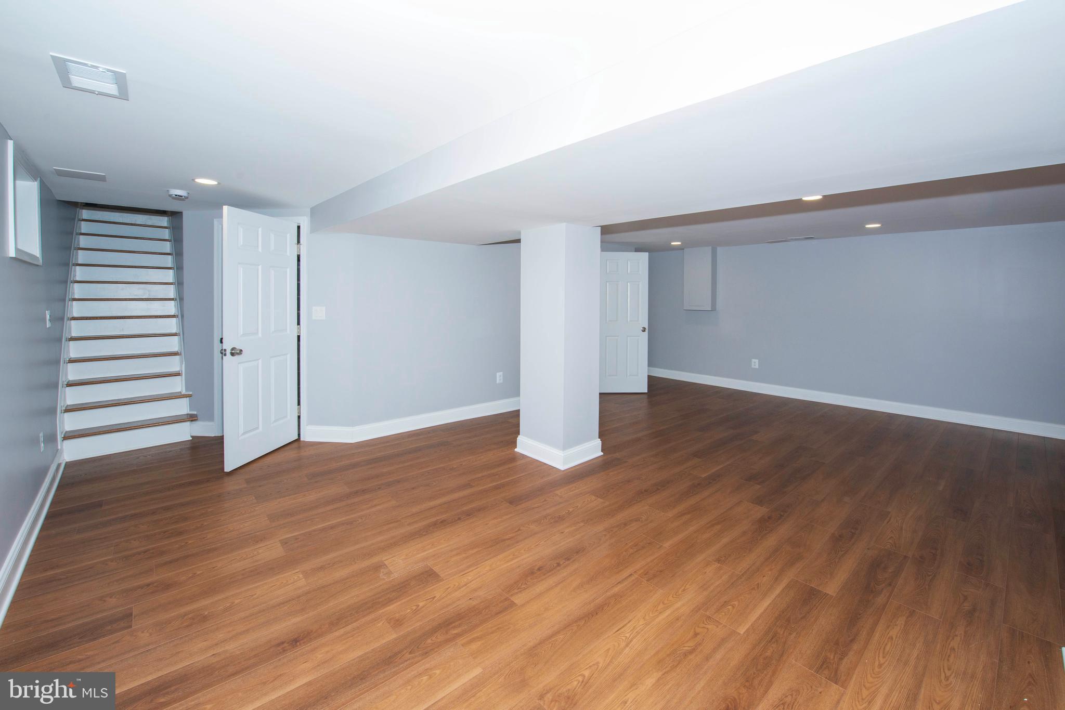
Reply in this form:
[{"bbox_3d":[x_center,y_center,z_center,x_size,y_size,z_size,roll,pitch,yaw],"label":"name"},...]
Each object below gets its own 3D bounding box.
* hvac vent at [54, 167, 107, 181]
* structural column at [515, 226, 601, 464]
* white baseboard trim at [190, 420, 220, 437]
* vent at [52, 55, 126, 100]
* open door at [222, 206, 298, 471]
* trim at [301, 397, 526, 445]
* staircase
[{"bbox_3d":[-3.010,-1.195,2.760,0.230,0.020,0.250,-4,6,-43],"label":"hvac vent"},{"bbox_3d":[0.226,-0.110,3.550,0.530,1.930,0.530,4,6,45],"label":"structural column"},{"bbox_3d":[-3.120,0.704,3.940,0.260,0.140,0.020,0,5,6],"label":"white baseboard trim"},{"bbox_3d":[-1.640,-1.030,1.550,0.190,0.020,0.300,-4,6,-43],"label":"vent"},{"bbox_3d":[-2.285,-0.125,3.530,0.045,2.030,0.770,1,5,10],"label":"open door"},{"bbox_3d":[-1.100,0.640,4.380,2.250,0.150,0.280,-3,6,-35],"label":"trim"},{"bbox_3d":[-4.450,-0.470,4.600,0.880,2.450,2.750,-4,6,-44],"label":"staircase"}]

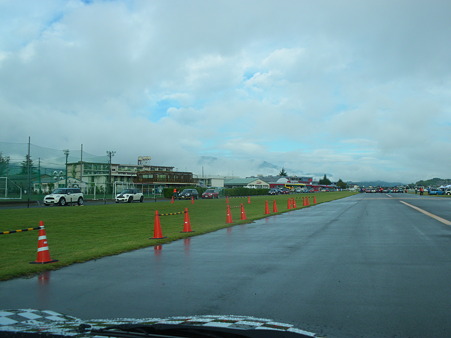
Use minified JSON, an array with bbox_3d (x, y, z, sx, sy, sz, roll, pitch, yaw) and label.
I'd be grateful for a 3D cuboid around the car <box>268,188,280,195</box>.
[{"bbox_3d":[11.251,5.370,109.000,1.700,1.450,3.800,-1,-3,17],"label":"car"}]

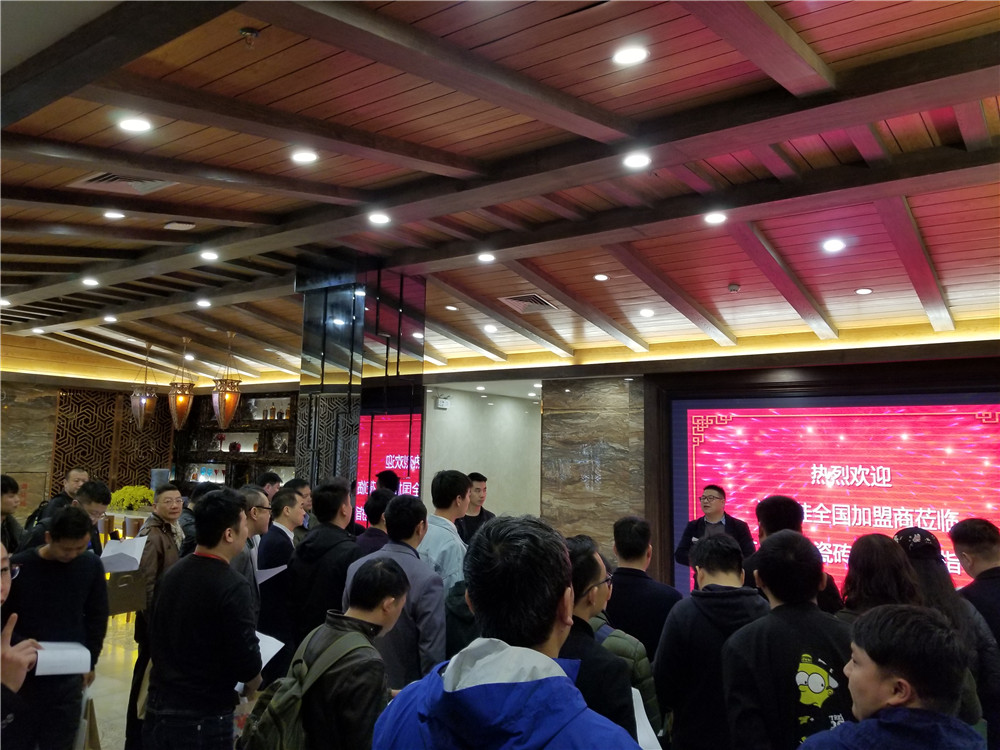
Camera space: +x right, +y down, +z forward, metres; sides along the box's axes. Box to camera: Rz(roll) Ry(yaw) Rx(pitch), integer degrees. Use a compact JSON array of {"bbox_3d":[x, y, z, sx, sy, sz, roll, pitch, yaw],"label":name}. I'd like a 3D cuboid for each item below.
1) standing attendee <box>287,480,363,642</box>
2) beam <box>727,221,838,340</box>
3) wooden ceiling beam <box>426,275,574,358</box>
[{"bbox_3d":[-0.852,1.387,3.531,0.520,1.776,0.330,-3,-7,38],"label":"standing attendee"},{"bbox_3d":[2.178,-0.686,5.669,0.147,0.081,2.428,-3,-17,36],"label":"beam"},{"bbox_3d":[0.038,-0.576,7.232,0.151,0.081,2.428,-3,-17,36],"label":"wooden ceiling beam"}]

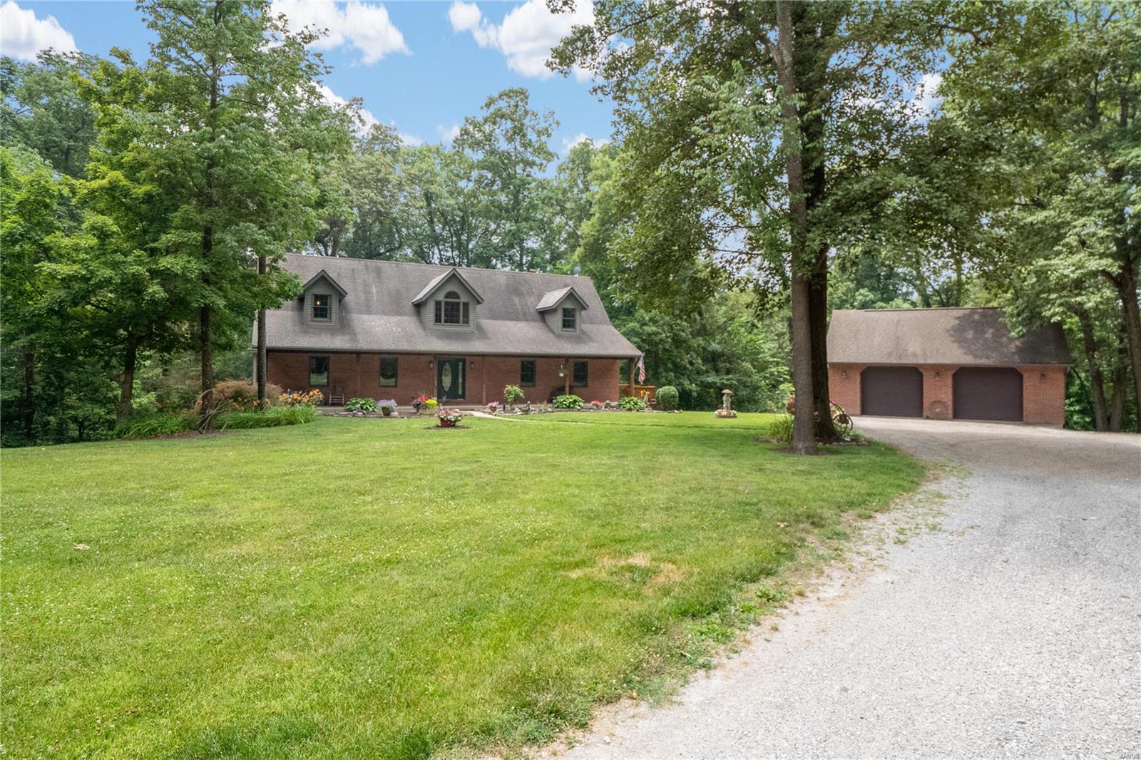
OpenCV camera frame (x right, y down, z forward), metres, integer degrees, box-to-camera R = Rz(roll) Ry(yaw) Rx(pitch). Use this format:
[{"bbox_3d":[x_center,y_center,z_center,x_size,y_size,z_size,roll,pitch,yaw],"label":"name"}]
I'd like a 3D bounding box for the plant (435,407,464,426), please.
[{"bbox_3d":[-4.075,1.228,21.322,0.950,0.660,0.930,1,1,0],"label":"plant"}]

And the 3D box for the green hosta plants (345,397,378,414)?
[{"bbox_3d":[-9.020,1.089,27.320,1.450,0.720,1.300,0,1,-24],"label":"green hosta plants"}]

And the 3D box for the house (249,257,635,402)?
[{"bbox_3d":[-7.066,-2.571,35.334,18.510,7.700,12.200,0,1,-24],"label":"house"}]

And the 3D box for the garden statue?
[{"bbox_3d":[6.813,0.991,27.818,1.000,1.200,1.000,1,1,0],"label":"garden statue"}]

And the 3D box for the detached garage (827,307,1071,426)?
[{"bbox_3d":[19.089,-0.950,33.296,10.195,5.600,7.800,1,1,28],"label":"detached garage"}]

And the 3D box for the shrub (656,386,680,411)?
[{"bbox_3d":[4.888,0.903,31.816,1.160,1.270,1.160,1,1,0],"label":"shrub"}]

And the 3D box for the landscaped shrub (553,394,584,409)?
[{"bbox_3d":[-0.101,1.050,31.319,1.520,0.780,1.400,1,1,0],"label":"landscaped shrub"}]

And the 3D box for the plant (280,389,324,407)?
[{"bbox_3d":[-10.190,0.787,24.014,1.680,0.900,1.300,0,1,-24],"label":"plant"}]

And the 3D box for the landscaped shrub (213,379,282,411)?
[{"bbox_3d":[-12.332,0.641,24.212,2.450,1.350,2.000,0,1,-27],"label":"landscaped shrub"}]

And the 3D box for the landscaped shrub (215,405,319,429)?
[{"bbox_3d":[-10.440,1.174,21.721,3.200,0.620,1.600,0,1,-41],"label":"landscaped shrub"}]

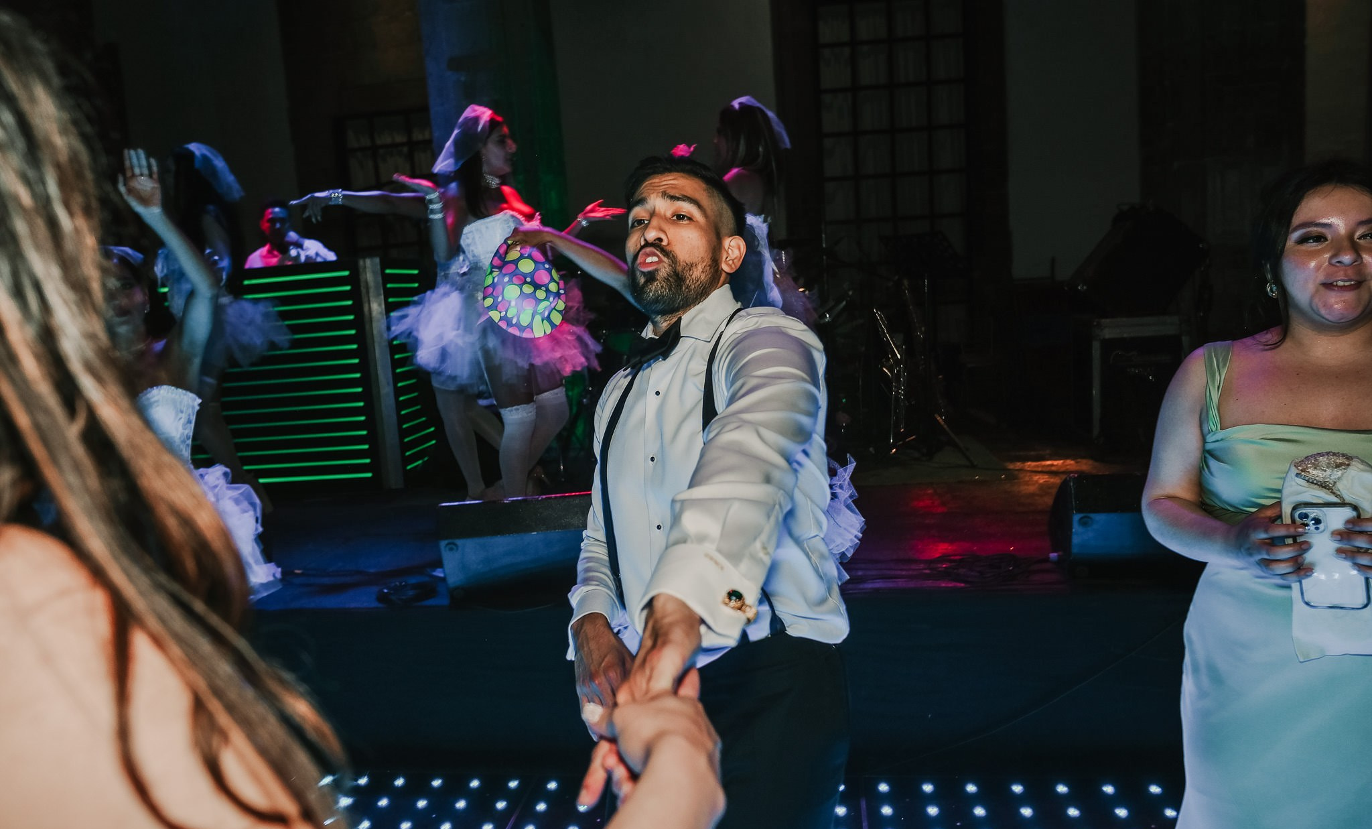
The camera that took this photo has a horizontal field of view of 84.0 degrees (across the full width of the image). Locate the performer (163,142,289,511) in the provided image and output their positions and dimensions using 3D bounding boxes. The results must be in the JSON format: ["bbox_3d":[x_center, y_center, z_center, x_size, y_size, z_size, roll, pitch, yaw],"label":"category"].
[{"bbox_3d":[-2.184,-0.399,3.658,0.680,1.740,0.650,1,10,30],"label":"performer"}]

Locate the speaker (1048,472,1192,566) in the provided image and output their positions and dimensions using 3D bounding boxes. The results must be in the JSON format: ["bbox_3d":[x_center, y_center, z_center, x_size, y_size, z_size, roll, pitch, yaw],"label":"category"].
[{"bbox_3d":[1.370,0.286,2.186,0.580,0.310,0.420,-2,9,15],"label":"speaker"}]

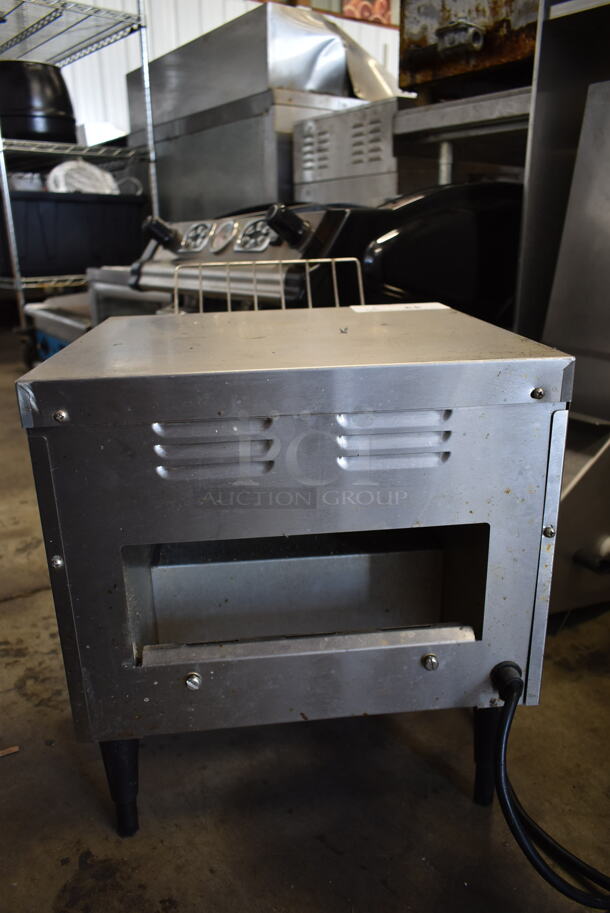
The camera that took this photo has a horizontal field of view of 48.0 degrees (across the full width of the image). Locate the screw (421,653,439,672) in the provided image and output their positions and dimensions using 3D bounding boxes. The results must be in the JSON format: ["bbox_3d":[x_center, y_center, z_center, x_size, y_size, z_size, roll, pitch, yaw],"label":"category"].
[{"bbox_3d":[0.097,0.159,0.530,0.012,0.012,0.005,-3,19,-4],"label":"screw"}]

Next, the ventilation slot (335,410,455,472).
[{"bbox_3d":[0.061,-0.011,0.468,0.081,0.041,0.007,-3,19,-4],"label":"ventilation slot"}]

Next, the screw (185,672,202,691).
[{"bbox_3d":[-0.084,0.170,0.519,0.012,0.012,0.005,-3,19,-4],"label":"screw"}]

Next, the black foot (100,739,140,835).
[{"bbox_3d":[-0.153,0.267,0.573,0.036,0.114,0.036,-3,19,-4],"label":"black foot"}]

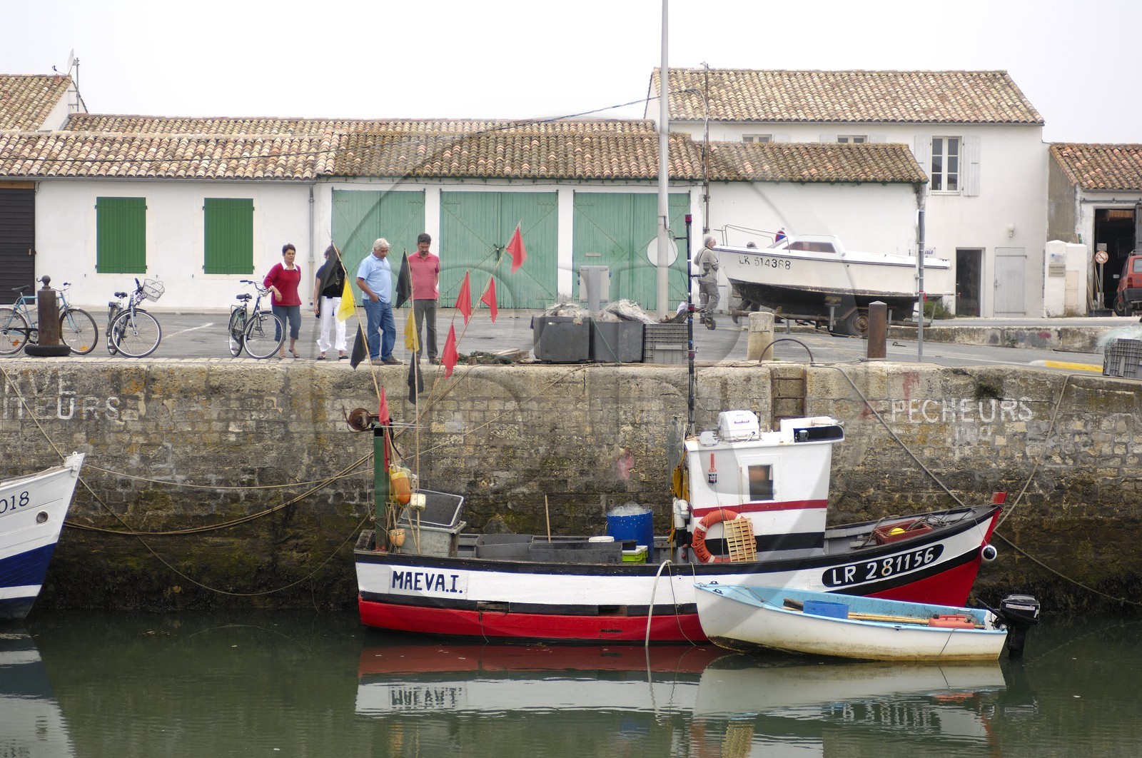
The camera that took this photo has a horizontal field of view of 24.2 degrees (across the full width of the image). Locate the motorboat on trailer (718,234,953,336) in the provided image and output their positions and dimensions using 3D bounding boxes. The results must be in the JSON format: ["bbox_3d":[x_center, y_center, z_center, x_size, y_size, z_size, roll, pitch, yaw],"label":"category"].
[{"bbox_3d":[4.883,-1.820,49.800,4.420,1.950,1.800,2,3,-8],"label":"motorboat on trailer"}]

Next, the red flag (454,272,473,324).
[{"bbox_3d":[-1.341,-1.013,33.200,0.220,0.670,0.130,0,3,0],"label":"red flag"}]

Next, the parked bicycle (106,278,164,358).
[{"bbox_3d":[-6.204,-0.861,37.500,0.660,1.120,1.650,-1,3,-24],"label":"parked bicycle"}]

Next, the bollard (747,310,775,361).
[{"bbox_3d":[2.679,-0.608,37.625,0.360,0.680,0.360,0,3,0],"label":"bollard"}]

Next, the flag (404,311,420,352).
[{"bbox_3d":[-1.951,-0.585,32.600,0.200,0.500,0.120,0,3,0],"label":"flag"}]

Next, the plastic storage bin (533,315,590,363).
[{"bbox_3d":[-0.122,-0.555,36.826,0.740,0.610,0.740,1,3,3],"label":"plastic storage bin"}]

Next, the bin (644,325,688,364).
[{"bbox_3d":[1.329,-0.495,37.400,0.610,0.555,0.640,1,3,0],"label":"bin"}]

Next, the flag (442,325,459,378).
[{"bbox_3d":[-1.557,-0.358,34.400,0.220,0.670,0.150,1,3,0],"label":"flag"}]

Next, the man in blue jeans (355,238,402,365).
[{"bbox_3d":[-2.587,-1.065,35.855,0.440,1.700,0.520,3,4,37],"label":"man in blue jeans"}]

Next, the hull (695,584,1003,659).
[{"bbox_3d":[3.303,2.933,31.887,3.600,0.780,1.450,3,3,0],"label":"hull"}]

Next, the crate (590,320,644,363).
[{"bbox_3d":[0.664,-0.531,37.700,0.720,0.570,0.720,1,3,0],"label":"crate"}]

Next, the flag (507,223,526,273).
[{"bbox_3d":[-0.669,-1.606,32.700,0.230,0.610,0.120,0,3,0],"label":"flag"}]

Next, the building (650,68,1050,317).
[{"bbox_3d":[7.507,-5.332,75.001,10.200,6.900,9.200,0,3,-2],"label":"building"}]

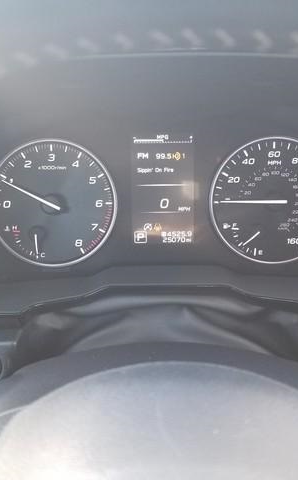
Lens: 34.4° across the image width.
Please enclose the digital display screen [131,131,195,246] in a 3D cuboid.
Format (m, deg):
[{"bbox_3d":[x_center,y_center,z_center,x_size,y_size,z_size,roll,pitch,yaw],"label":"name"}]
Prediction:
[{"bbox_3d":[0.011,-0.040,0.379,0.050,0.087,0.008,-1,5,1],"label":"digital display screen"}]

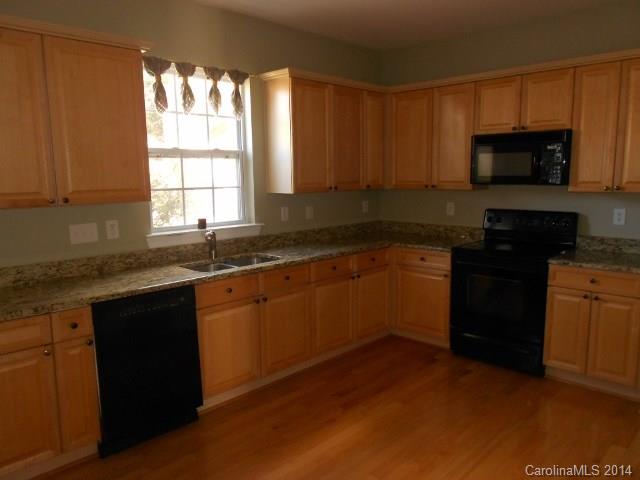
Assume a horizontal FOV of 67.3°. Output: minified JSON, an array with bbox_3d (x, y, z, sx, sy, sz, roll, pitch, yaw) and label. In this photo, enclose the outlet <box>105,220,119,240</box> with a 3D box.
[{"bbox_3d":[-1.361,-0.063,3.166,0.018,0.119,0.076,7,11,44],"label":"outlet"}]

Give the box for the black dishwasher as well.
[{"bbox_3d":[-1.177,0.710,2.986,0.605,0.867,0.611,7,11,44],"label":"black dishwasher"}]

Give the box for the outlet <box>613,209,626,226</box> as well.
[{"bbox_3d":[2.269,-0.175,3.644,0.076,0.120,0.018,7,11,44],"label":"outlet"}]

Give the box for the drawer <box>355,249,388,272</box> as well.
[{"bbox_3d":[0.297,0.153,4.302,0.420,0.162,0.406,7,11,44],"label":"drawer"}]

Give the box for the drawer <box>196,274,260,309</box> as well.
[{"bbox_3d":[-0.732,0.309,3.266,0.420,0.162,0.495,7,11,44],"label":"drawer"}]

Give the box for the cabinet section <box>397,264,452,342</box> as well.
[{"bbox_3d":[1.108,0.511,4.436,0.568,0.600,0.605,7,10,44],"label":"cabinet section"}]

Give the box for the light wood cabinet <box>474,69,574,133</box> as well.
[{"bbox_3d":[1.687,-1.077,3.870,0.763,0.460,0.345,7,11,44],"label":"light wood cabinet"}]

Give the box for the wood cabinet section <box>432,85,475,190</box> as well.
[{"bbox_3d":[1.276,-0.904,4.315,0.402,0.897,0.330,7,10,44],"label":"wood cabinet section"}]

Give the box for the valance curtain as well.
[{"bbox_3d":[-0.861,-1.081,3.500,0.080,0.357,0.895,7,11,44],"label":"valance curtain"}]

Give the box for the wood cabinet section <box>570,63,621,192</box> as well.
[{"bbox_3d":[2.071,-0.812,3.543,0.293,0.897,0.330,7,10,44],"label":"wood cabinet section"}]

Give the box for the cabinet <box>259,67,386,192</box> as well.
[{"bbox_3d":[0.134,-0.924,4.396,0.355,0.937,1.400,7,11,44],"label":"cabinet"}]

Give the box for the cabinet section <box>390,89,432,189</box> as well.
[{"bbox_3d":[0.964,-0.940,4.618,0.470,0.897,0.330,7,10,44],"label":"cabinet section"}]

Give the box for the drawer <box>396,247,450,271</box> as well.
[{"bbox_3d":[1.052,0.150,4.350,0.523,0.154,0.474,7,11,44],"label":"drawer"}]

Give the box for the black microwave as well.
[{"bbox_3d":[1.679,-0.654,3.915,0.763,0.401,0.385,7,11,44],"label":"black microwave"}]

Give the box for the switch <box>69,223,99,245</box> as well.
[{"bbox_3d":[-1.459,-0.040,2.971,0.165,0.113,0.012,-8,11,-44],"label":"switch"}]

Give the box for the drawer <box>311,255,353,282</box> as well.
[{"bbox_3d":[-0.057,0.215,4.008,0.474,0.155,0.488,7,11,44],"label":"drawer"}]

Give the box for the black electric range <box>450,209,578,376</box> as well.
[{"bbox_3d":[1.575,0.381,3.963,0.760,1.190,0.645,7,11,44],"label":"black electric range"}]

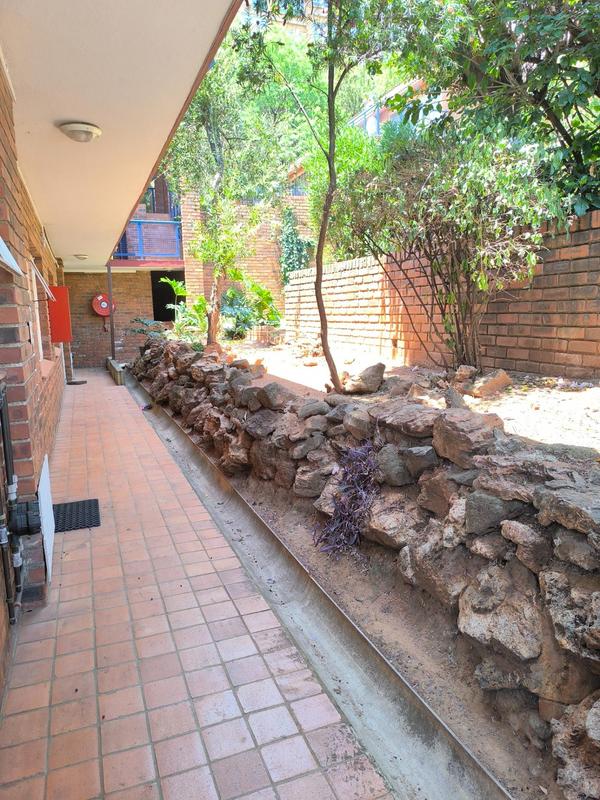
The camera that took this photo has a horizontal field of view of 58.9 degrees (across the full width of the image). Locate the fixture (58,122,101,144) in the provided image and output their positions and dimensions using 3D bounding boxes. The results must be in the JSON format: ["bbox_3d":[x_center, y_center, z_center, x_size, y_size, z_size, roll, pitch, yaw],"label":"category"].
[{"bbox_3d":[-1.359,-1.641,3.303,0.248,0.070,0.248,-4,10,-22],"label":"fixture"}]

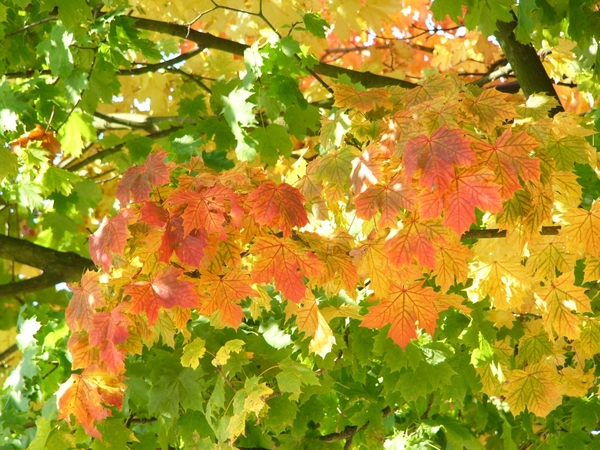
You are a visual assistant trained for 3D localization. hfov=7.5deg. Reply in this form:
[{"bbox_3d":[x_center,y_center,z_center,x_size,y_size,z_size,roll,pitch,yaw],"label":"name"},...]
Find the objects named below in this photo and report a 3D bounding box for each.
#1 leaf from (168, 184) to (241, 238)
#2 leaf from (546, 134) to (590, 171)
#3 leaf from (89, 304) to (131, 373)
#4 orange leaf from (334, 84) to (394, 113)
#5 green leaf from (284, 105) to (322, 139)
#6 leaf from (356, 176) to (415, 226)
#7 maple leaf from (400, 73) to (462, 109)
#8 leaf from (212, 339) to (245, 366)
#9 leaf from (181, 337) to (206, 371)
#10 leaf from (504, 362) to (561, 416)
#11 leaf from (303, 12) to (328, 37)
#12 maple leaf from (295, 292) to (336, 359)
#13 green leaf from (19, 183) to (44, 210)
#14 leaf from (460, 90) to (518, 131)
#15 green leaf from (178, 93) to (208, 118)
[{"bbox_3d":[-0.166,-0.024,7.950,0.129,0.093,0.040,0,-28,0],"label":"leaf"},{"bbox_3d":[0.503,-0.134,8.600,0.090,0.073,0.025,0,-28,0],"label":"leaf"},{"bbox_3d":[-0.350,0.208,8.400,0.082,0.119,0.040,0,-15,20],"label":"leaf"},{"bbox_3d":[0.117,-0.238,8.600,0.113,0.057,0.035,0,-50,0],"label":"orange leaf"},{"bbox_3d":[0.005,-0.204,9.000,0.075,0.069,0.025,0,-15,0],"label":"green leaf"},{"bbox_3d":[0.149,-0.041,8.050,0.106,0.090,0.030,0,-28,0],"label":"leaf"},{"bbox_3d":[0.236,-0.236,8.200,0.111,0.079,0.035,-6,-38,-4],"label":"maple leaf"},{"bbox_3d":[-0.127,0.226,8.100,0.055,0.048,0.020,11,-20,4],"label":"leaf"},{"bbox_3d":[-0.186,0.223,8.000,0.046,0.056,0.030,0,-15,-15],"label":"leaf"},{"bbox_3d":[0.439,0.309,8.600,0.109,0.099,0.025,0,-20,0],"label":"leaf"},{"bbox_3d":[0.029,-0.375,8.600,0.047,0.048,0.020,-11,-20,-4],"label":"leaf"},{"bbox_3d":[0.027,0.174,8.000,0.075,0.109,0.045,-14,-12,-13],"label":"maple leaf"},{"bbox_3d":[-0.532,-0.057,9.100,0.064,0.060,0.030,-15,-29,13],"label":"green leaf"},{"bbox_3d":[0.356,-0.217,8.600,0.107,0.084,0.030,0,-35,0],"label":"leaf"},{"bbox_3d":[-0.193,-0.215,8.300,0.054,0.043,0.030,0,-15,0],"label":"green leaf"}]

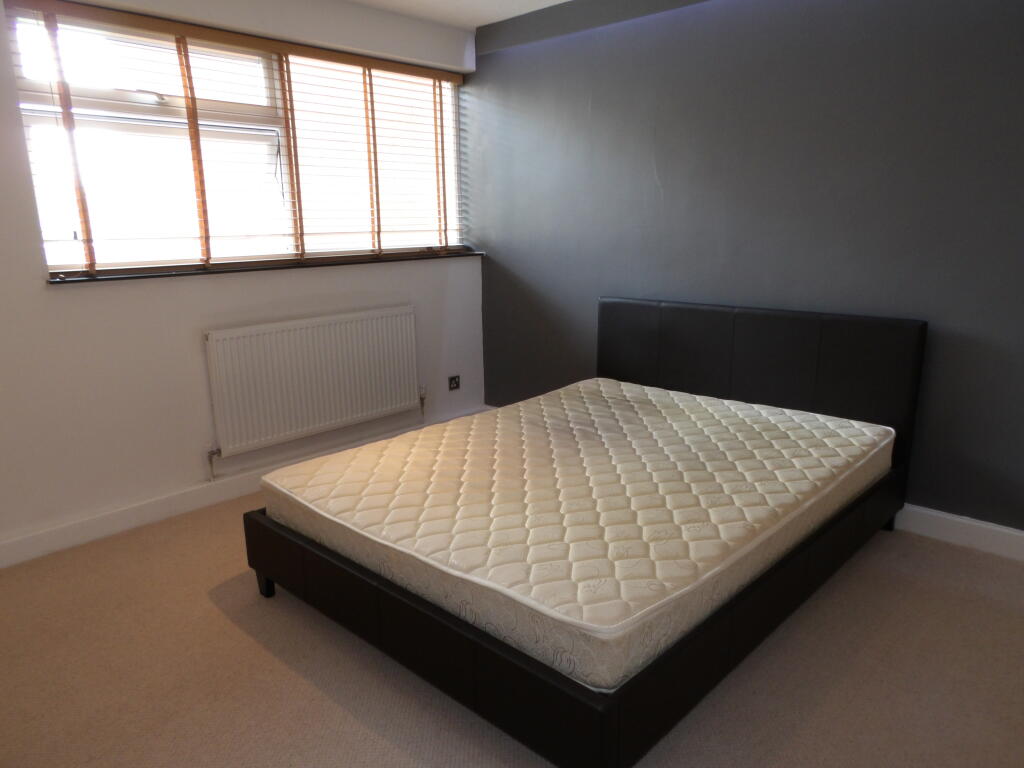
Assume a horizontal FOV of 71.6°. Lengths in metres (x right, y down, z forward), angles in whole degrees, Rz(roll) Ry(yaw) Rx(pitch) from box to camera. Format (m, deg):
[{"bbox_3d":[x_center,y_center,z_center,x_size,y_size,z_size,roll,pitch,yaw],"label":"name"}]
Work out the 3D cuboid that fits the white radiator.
[{"bbox_3d":[-0.978,-0.052,3.693,0.070,0.599,1.193,11,17,41],"label":"white radiator"}]

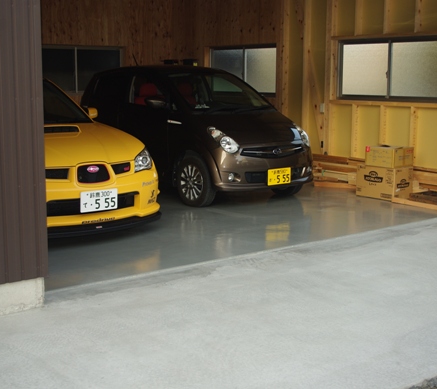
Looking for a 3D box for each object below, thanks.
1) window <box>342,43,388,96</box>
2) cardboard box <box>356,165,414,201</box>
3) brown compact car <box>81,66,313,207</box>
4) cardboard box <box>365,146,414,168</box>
[{"bbox_3d":[1.841,-1.569,9.356,0.040,0.650,0.760,-7,12,-37],"label":"window"},{"bbox_3d":[1.945,-0.149,8.703,0.345,0.376,0.540,-7,12,-38],"label":"cardboard box"},{"bbox_3d":[-0.382,-0.813,9.158,1.475,1.520,3.395,-7,12,-37],"label":"brown compact car"},{"bbox_3d":[1.993,-0.442,8.643,0.360,0.221,0.410,-7,12,-39],"label":"cardboard box"}]

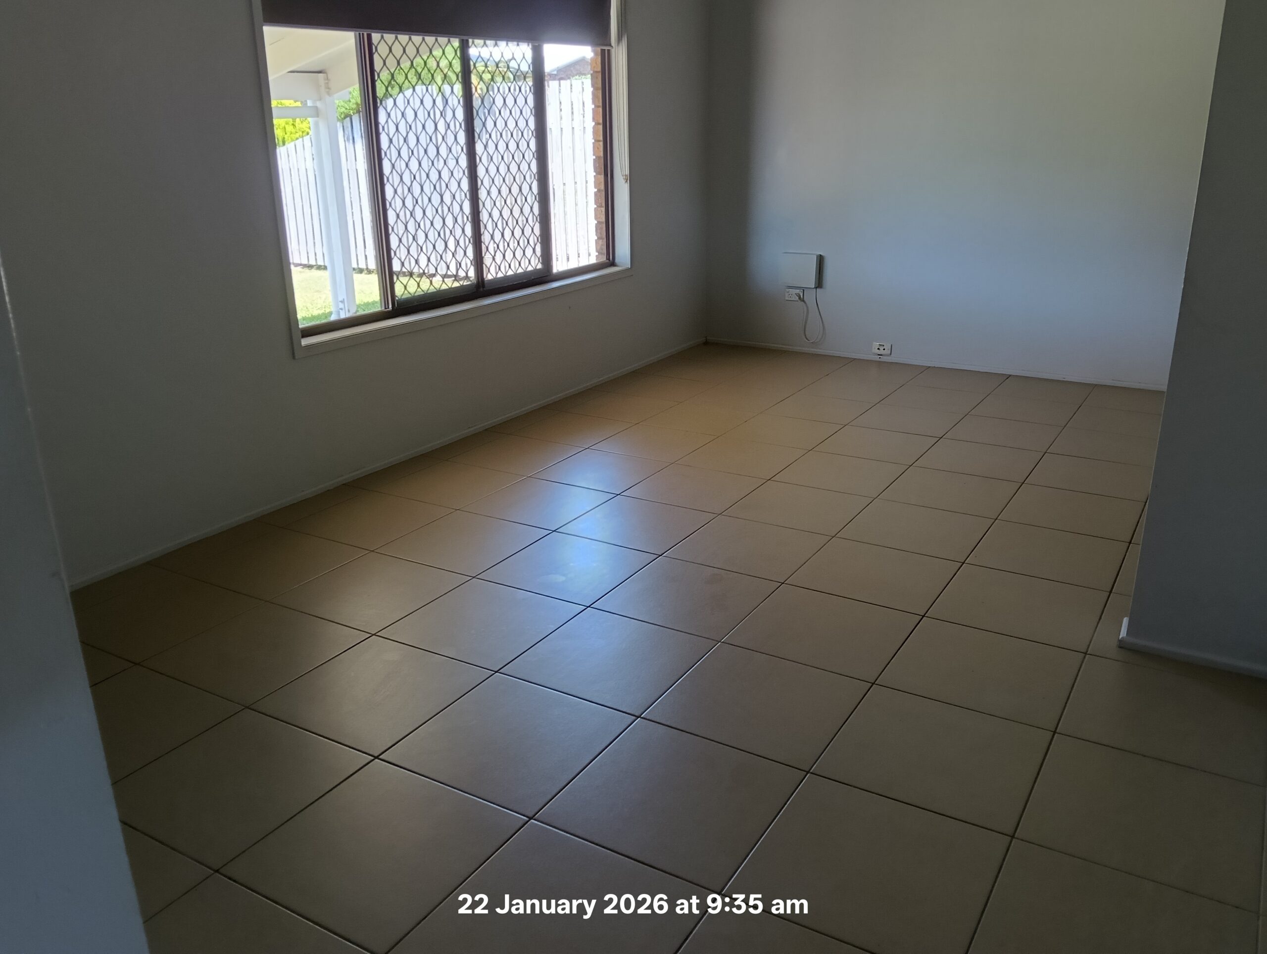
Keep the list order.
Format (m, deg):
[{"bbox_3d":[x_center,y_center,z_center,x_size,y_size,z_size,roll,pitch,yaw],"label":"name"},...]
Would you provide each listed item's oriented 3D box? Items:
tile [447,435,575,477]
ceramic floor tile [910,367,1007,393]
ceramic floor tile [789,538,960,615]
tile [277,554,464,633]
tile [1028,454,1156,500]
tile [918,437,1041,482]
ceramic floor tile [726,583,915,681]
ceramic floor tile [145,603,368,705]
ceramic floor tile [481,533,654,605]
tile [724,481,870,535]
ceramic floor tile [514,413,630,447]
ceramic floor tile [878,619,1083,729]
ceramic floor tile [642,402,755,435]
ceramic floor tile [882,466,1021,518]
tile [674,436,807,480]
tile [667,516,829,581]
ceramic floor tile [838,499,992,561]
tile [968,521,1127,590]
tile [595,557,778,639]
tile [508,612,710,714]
[{"bbox_3d":[-0.528,-0.099,4.502,0.446,0.010,0.446,10,22,29],"label":"tile"},{"bbox_3d":[1.896,-0.558,5.794,0.453,0.010,0.453,10,22,30],"label":"ceramic floor tile"},{"bbox_3d":[0.789,0.318,3.245,0.446,0.010,0.446,11,22,30],"label":"ceramic floor tile"},{"bbox_3d":[-0.833,0.364,3.171,0.445,0.010,0.445,11,22,30],"label":"tile"},{"bbox_3d":[1.979,-0.002,4.268,0.459,0.010,0.459,10,22,30],"label":"tile"},{"bbox_3d":[1.525,-0.073,4.363,0.450,0.010,0.450,10,22,30],"label":"tile"},{"bbox_3d":[0.577,0.465,3.005,0.459,0.010,0.459,10,22,30],"label":"ceramic floor tile"},{"bbox_3d":[-1.065,0.492,2.816,0.445,0.010,0.445,11,22,30],"label":"ceramic floor tile"},{"bbox_3d":[-0.218,0.312,3.377,0.453,0.010,0.453,10,22,30],"label":"ceramic floor tile"},{"bbox_3d":[0.656,0.121,3.886,0.453,0.010,0.453,10,22,30],"label":"tile"},{"bbox_3d":[-0.311,-0.245,5.111,0.459,0.010,0.459,10,22,30],"label":"ceramic floor tile"},{"bbox_3d":[0.952,0.525,2.694,0.453,0.010,0.453,10,22,30],"label":"ceramic floor tile"},{"bbox_3d":[0.336,-0.293,4.998,0.445,0.010,0.445,11,22,30],"label":"ceramic floor tile"},{"bbox_3d":[1.263,0.054,3.951,0.445,0.010,0.445,11,22,30],"label":"ceramic floor tile"},{"bbox_3d":[0.511,-0.091,4.616,0.459,0.010,0.459,10,22,30],"label":"tile"},{"bbox_3d":[0.415,0.253,3.515,0.453,0.010,0.453,10,22,30],"label":"tile"},{"bbox_3d":[1.028,0.189,3.605,0.446,0.010,0.446,11,22,30],"label":"ceramic floor tile"},{"bbox_3d":[1.472,0.271,3.512,0.459,0.010,0.459,10,22,30],"label":"tile"},{"bbox_3d":[0.173,0.381,3.127,0.450,0.010,0.450,10,22,30],"label":"tile"},{"bbox_3d":[-0.063,0.511,2.767,0.450,0.010,0.450,10,22,30],"label":"tile"}]

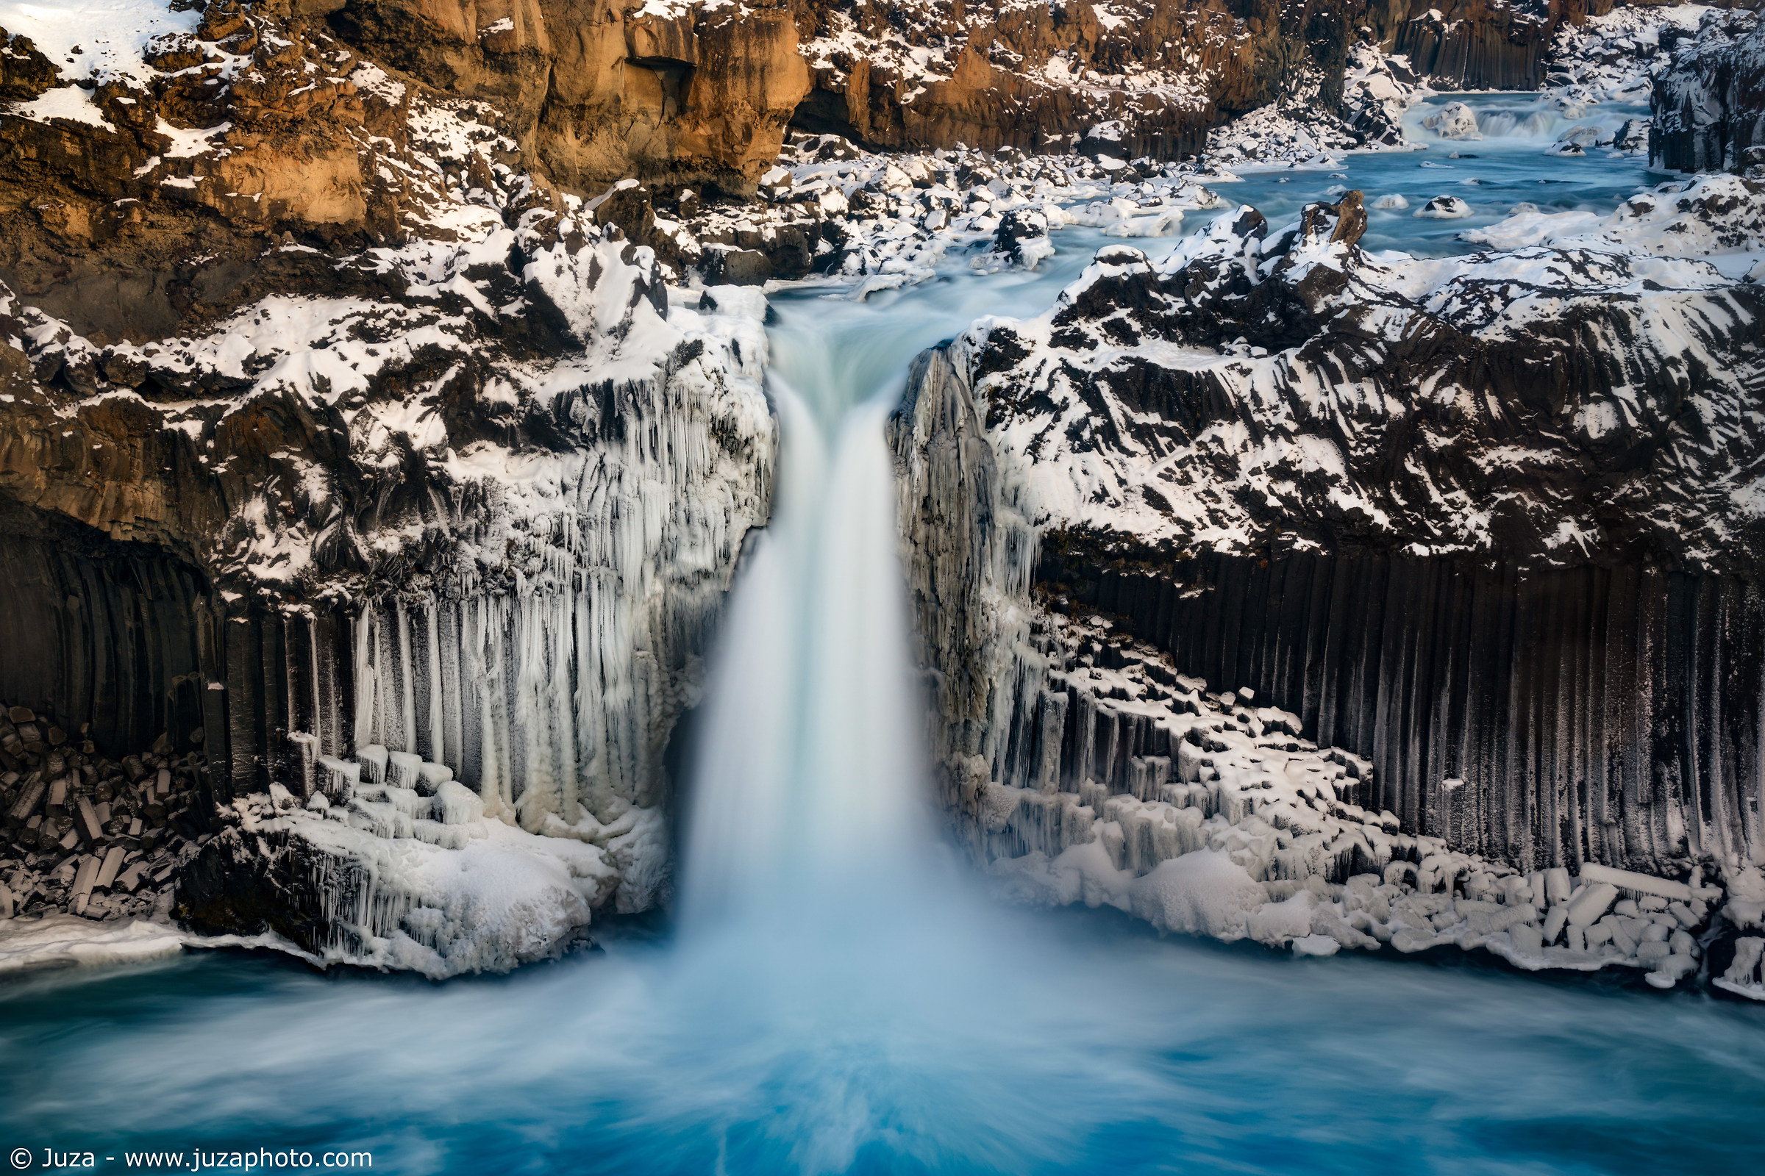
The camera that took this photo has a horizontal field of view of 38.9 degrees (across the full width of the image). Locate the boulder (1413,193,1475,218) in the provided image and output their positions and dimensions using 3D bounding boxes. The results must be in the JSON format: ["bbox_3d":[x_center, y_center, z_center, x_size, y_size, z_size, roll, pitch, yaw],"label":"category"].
[{"bbox_3d":[28.093,-19.124,125.000,3.000,1.070,2.300,3,14,12],"label":"boulder"}]

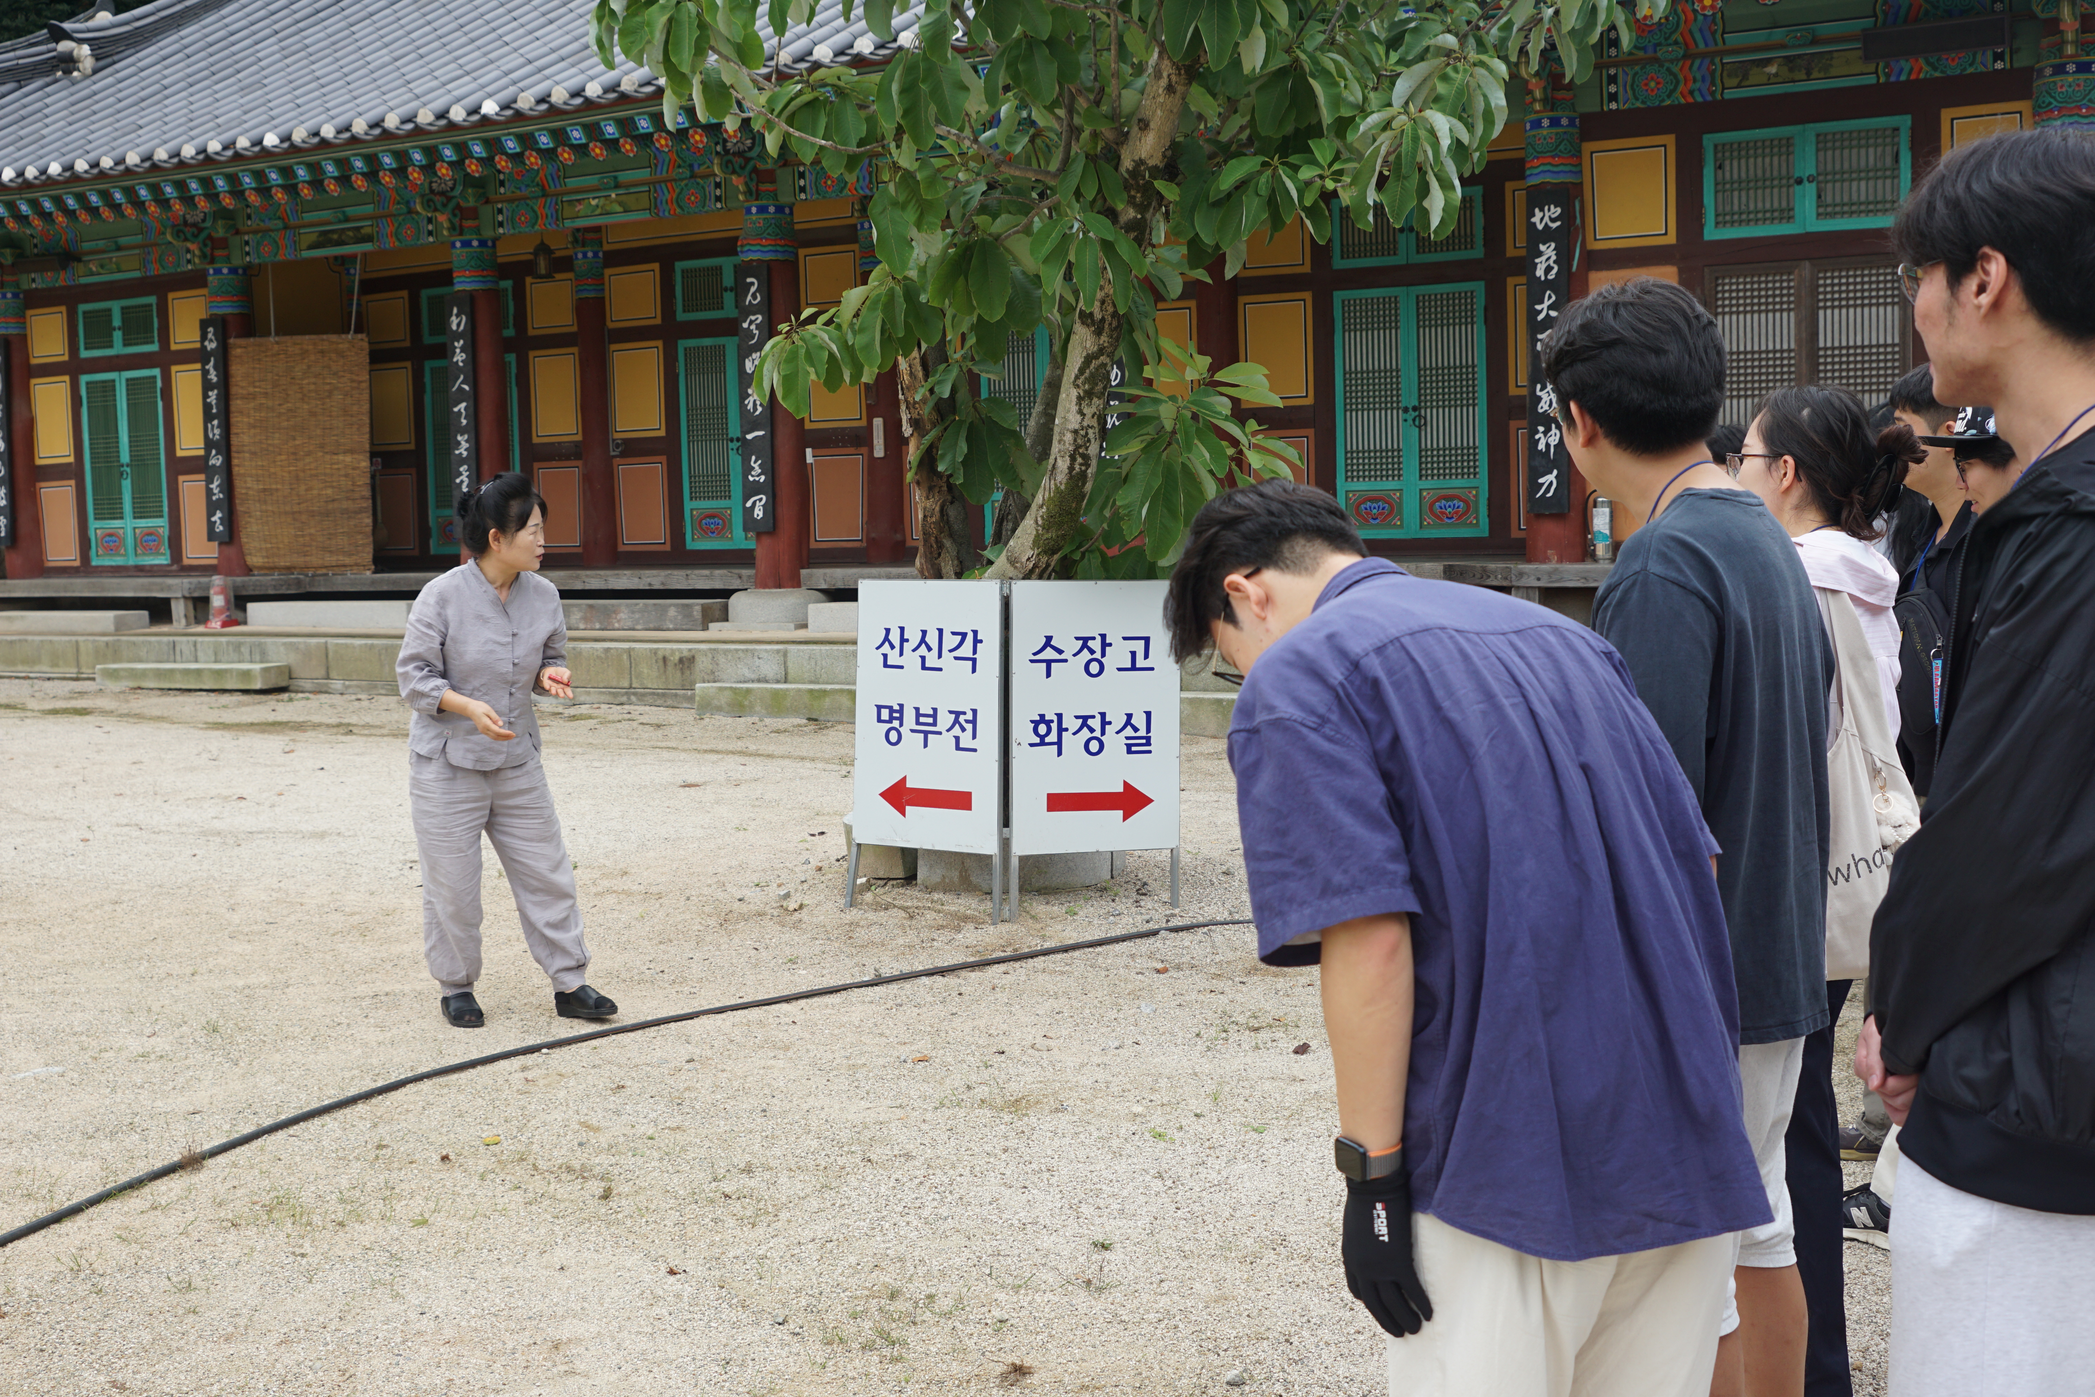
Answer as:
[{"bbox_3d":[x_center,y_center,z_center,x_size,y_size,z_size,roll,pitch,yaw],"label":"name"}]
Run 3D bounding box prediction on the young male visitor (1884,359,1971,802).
[{"bbox_3d":[1.744,0.193,4.145,0.340,1.690,0.500,-2,4,-5],"label":"young male visitor"}]

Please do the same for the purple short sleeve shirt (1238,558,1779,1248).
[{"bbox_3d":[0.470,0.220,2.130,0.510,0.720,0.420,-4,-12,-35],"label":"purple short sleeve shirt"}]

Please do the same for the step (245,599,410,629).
[{"bbox_3d":[-7.056,-0.838,20.926,2.120,0.250,0.400,1,5,26],"label":"step"}]

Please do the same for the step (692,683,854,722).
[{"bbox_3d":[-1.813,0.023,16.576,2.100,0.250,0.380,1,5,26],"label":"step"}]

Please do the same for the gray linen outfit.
[{"bbox_3d":[-1.610,0.235,6.070,0.520,1.250,0.400,-4,5,-36],"label":"gray linen outfit"}]

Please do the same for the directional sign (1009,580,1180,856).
[{"bbox_3d":[0.167,0.062,7.250,0.620,0.940,0.040,-3,5,-21],"label":"directional sign"}]

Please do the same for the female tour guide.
[{"bbox_3d":[-1.572,0.147,6.070,0.550,1.580,0.460,-4,5,-36],"label":"female tour guide"}]

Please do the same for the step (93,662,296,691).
[{"bbox_3d":[-7.989,-0.198,19.585,2.120,0.200,0.380,1,5,26],"label":"step"}]

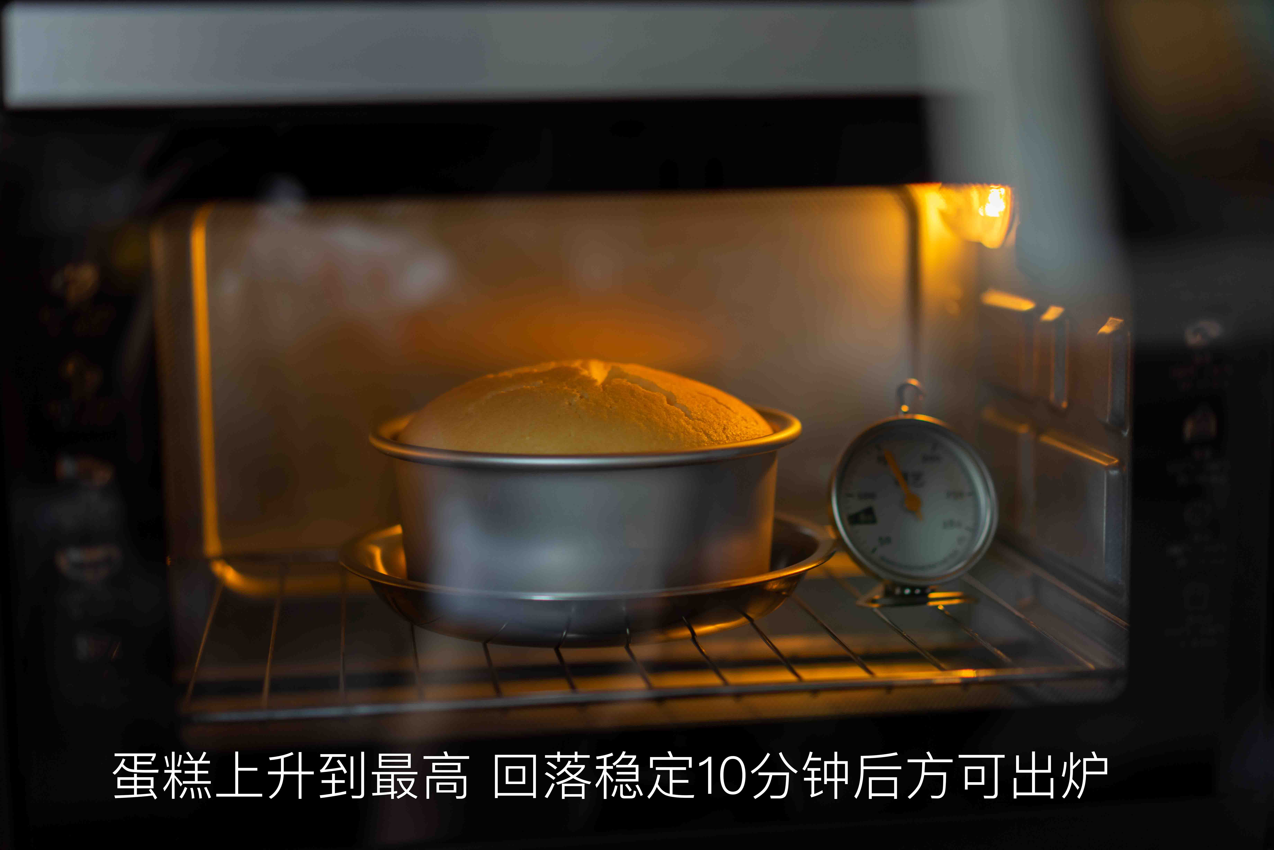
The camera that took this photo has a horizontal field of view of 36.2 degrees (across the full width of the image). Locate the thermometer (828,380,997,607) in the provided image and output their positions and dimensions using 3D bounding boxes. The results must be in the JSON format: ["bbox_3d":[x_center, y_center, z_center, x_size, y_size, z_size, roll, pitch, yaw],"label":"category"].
[{"bbox_3d":[0.108,0.025,0.780,0.067,0.089,0.034,-2,8,-8],"label":"thermometer"}]

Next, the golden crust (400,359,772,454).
[{"bbox_3d":[-0.020,-0.010,0.771,0.150,0.034,0.150,-2,8,-8],"label":"golden crust"}]

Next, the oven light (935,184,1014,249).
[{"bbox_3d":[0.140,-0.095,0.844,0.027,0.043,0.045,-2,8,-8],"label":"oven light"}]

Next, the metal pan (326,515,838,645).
[{"bbox_3d":[-0.020,0.059,0.780,0.199,0.026,0.199,-2,8,-8],"label":"metal pan"}]

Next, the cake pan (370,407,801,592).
[{"bbox_3d":[-0.019,0.034,0.777,0.171,0.070,0.171,-2,8,-8],"label":"cake pan"}]

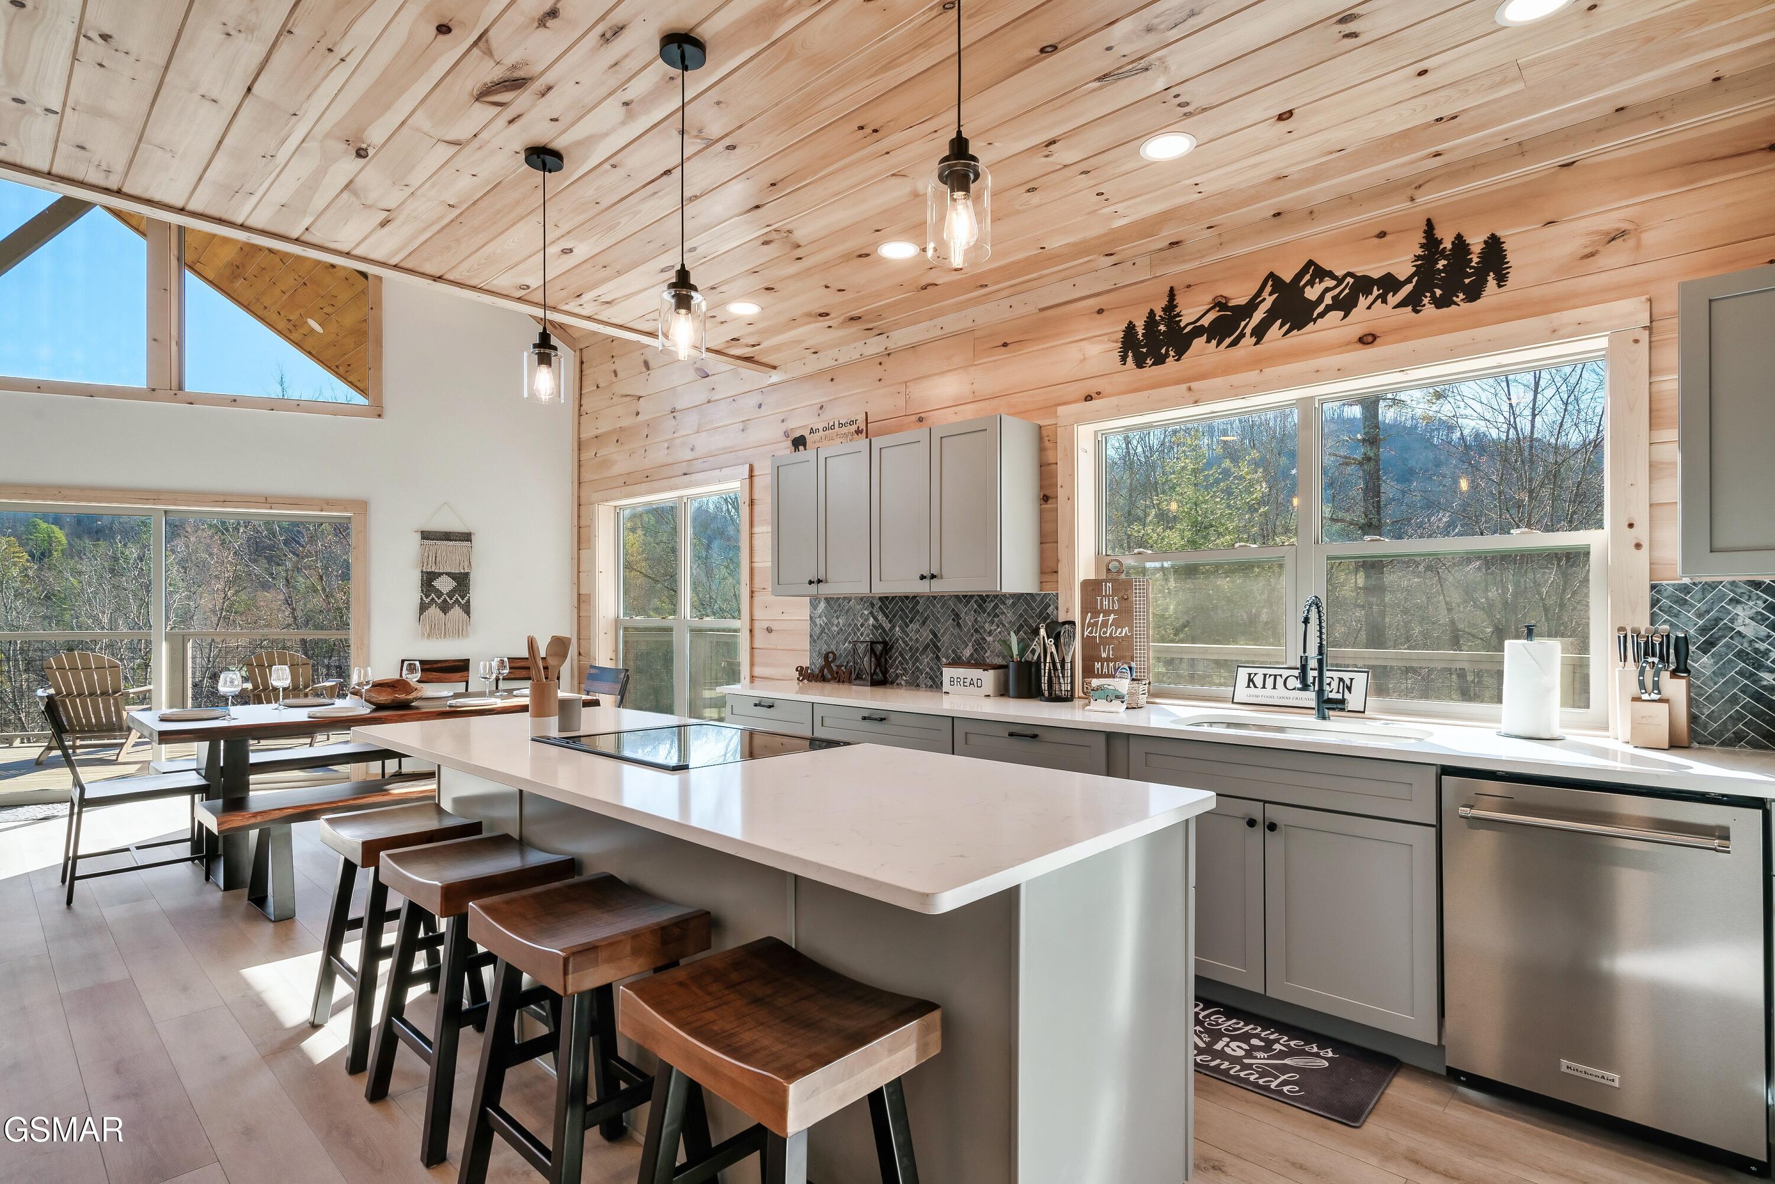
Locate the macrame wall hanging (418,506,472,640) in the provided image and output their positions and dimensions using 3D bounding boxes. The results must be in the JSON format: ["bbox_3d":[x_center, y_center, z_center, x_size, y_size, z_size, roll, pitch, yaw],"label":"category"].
[{"bbox_3d":[-3.401,-0.145,6.448,0.365,1.020,0.035,1,-2,-24],"label":"macrame wall hanging"}]

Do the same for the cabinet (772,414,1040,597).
[{"bbox_3d":[0.031,-0.376,4.301,1.530,0.780,0.330,-1,-2,42],"label":"cabinet"}]

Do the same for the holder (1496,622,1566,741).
[{"bbox_3d":[1.948,0.264,2.537,0.170,0.348,0.170,-1,-2,42],"label":"holder"}]

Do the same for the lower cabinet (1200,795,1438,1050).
[{"bbox_3d":[1.385,0.955,2.833,0.905,0.620,0.620,-1,-2,42],"label":"lower cabinet"}]

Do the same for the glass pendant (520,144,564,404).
[{"bbox_3d":[-1.095,-0.989,2.665,0.121,0.790,0.121,-1,-2,42],"label":"glass pendant"}]

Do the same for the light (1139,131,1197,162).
[{"bbox_3d":[0.880,-1.378,2.626,0.180,0.030,0.180,0,-2,0],"label":"light"}]

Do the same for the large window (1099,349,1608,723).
[{"bbox_3d":[1.602,-0.159,3.211,1.780,1.190,0.120,-1,-2,42],"label":"large window"}]

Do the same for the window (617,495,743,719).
[{"bbox_3d":[-1.476,0.221,6.103,1.800,1.800,0.100,-1,-2,42],"label":"window"}]

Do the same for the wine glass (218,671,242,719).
[{"bbox_3d":[-3.263,0.515,4.160,0.090,0.230,0.090,-1,-2,42],"label":"wine glass"}]

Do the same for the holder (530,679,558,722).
[{"bbox_3d":[-1.253,0.391,3.060,0.102,0.130,0.102,-1,-2,42],"label":"holder"}]

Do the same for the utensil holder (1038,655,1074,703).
[{"bbox_3d":[0.759,0.396,3.729,0.140,0.180,0.140,-1,-2,42],"label":"utensil holder"}]

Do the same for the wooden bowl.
[{"bbox_3d":[-2.895,0.584,4.889,0.320,0.140,0.360,-1,-2,42],"label":"wooden bowl"}]

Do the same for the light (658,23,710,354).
[{"bbox_3d":[-0.528,-0.997,2.162,0.121,0.805,0.121,0,-2,0],"label":"light"}]

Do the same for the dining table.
[{"bbox_3d":[-2.890,1.032,4.777,1.050,0.760,2.070,-1,-2,42],"label":"dining table"}]

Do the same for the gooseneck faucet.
[{"bbox_3d":[1.498,0.230,2.910,0.120,0.436,0.270,-1,-2,42],"label":"gooseneck faucet"}]

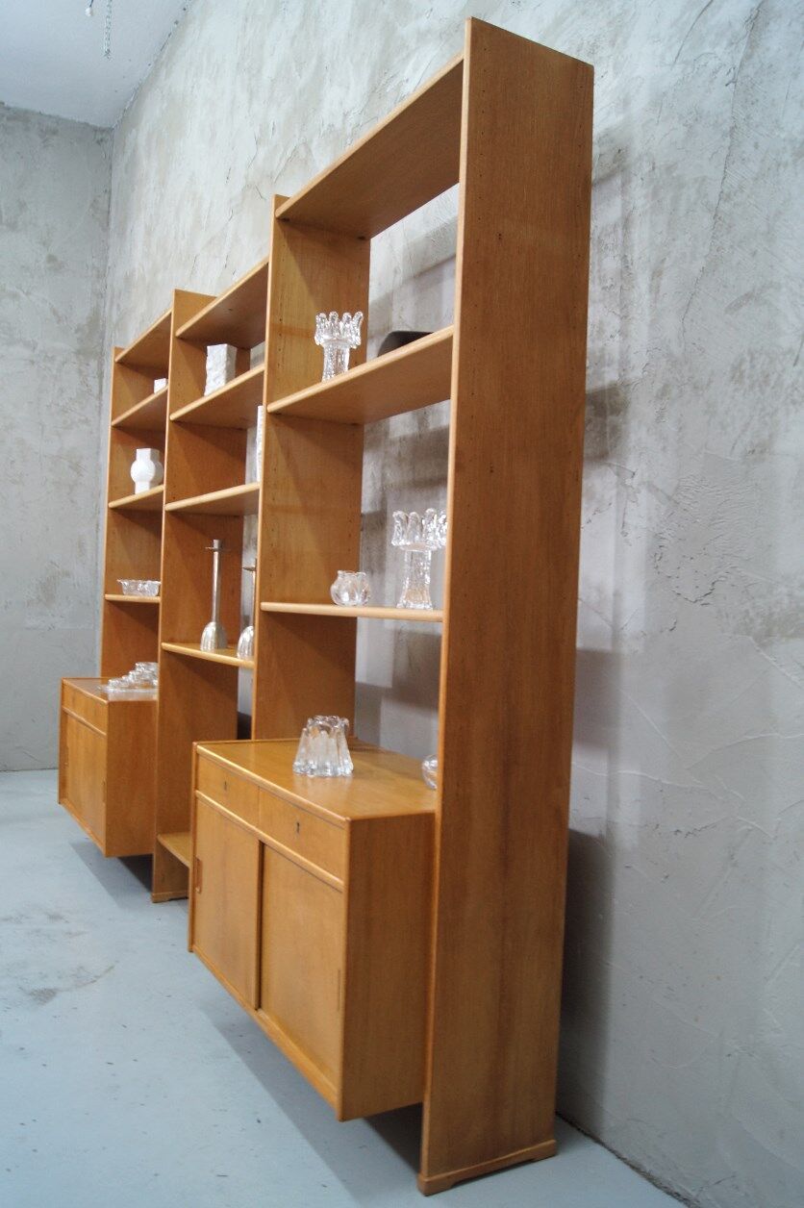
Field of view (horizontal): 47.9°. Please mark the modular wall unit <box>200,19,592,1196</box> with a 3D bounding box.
[{"bbox_3d":[-0.087,-0.001,1.924,0.434,2.000,0.858,2,0,-31],"label":"modular wall unit"}]

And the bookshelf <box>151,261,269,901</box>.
[{"bbox_3d":[-0.443,-0.016,2.623,0.269,1.950,0.814,2,0,-31],"label":"bookshelf"}]

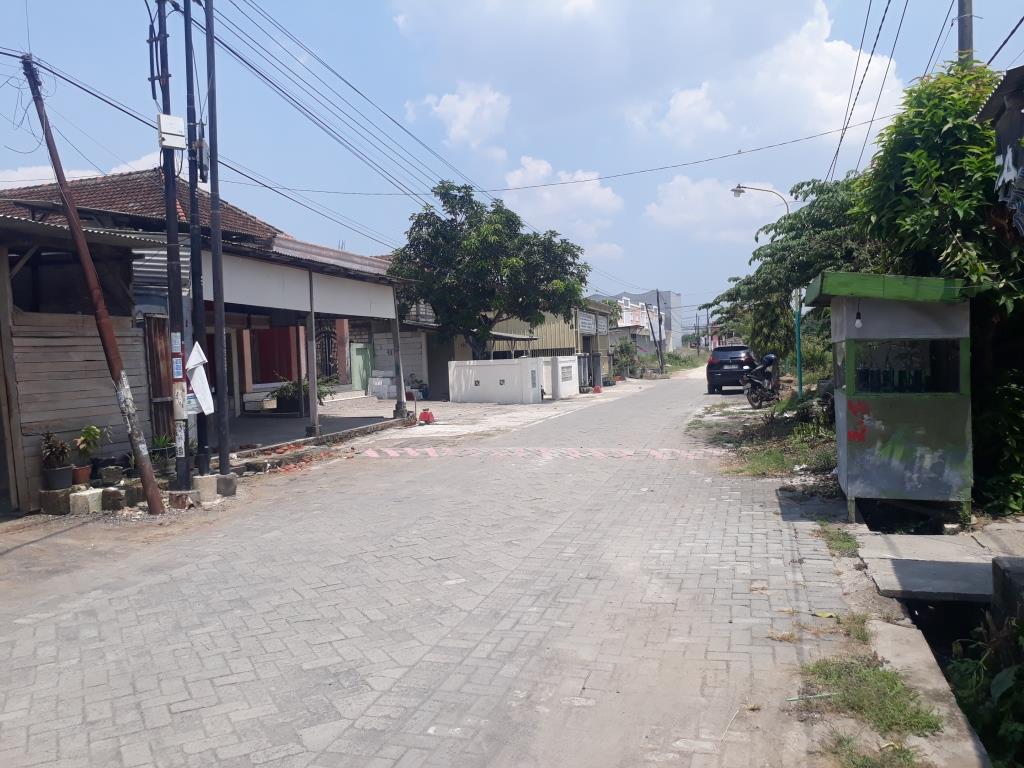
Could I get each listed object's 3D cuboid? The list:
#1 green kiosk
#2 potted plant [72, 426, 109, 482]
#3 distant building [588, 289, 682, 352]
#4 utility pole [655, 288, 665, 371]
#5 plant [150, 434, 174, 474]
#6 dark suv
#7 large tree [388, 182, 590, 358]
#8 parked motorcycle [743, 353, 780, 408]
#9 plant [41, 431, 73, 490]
[{"bbox_3d":[3.369,0.109,7.258,1.200,2.130,1.500,-1,2,14],"label":"green kiosk"},{"bbox_3d":[-4.681,0.775,8.850,0.380,0.650,0.360,-1,2,16],"label":"potted plant"},{"bbox_3d":[20.993,-10.199,138.000,14.500,12.500,18.000,-1,2,17],"label":"distant building"},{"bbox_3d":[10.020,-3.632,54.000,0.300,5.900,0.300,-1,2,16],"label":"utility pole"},{"bbox_3d":[-4.376,0.875,10.000,0.320,0.500,0.320,-1,2,16],"label":"plant"},{"bbox_3d":[8.310,-0.605,30.100,1.790,1.660,4.350,-1,2,16],"label":"dark suv"},{"bbox_3d":[-0.806,-3.278,28.600,7.000,7.600,6.600,-1,2,16],"label":"large tree"},{"bbox_3d":[6.550,-0.053,20.800,0.720,1.300,1.900,0,3,40],"label":"parked motorcycle"},{"bbox_3d":[-4.871,0.775,8.550,0.340,0.630,0.340,-1,2,16],"label":"plant"}]

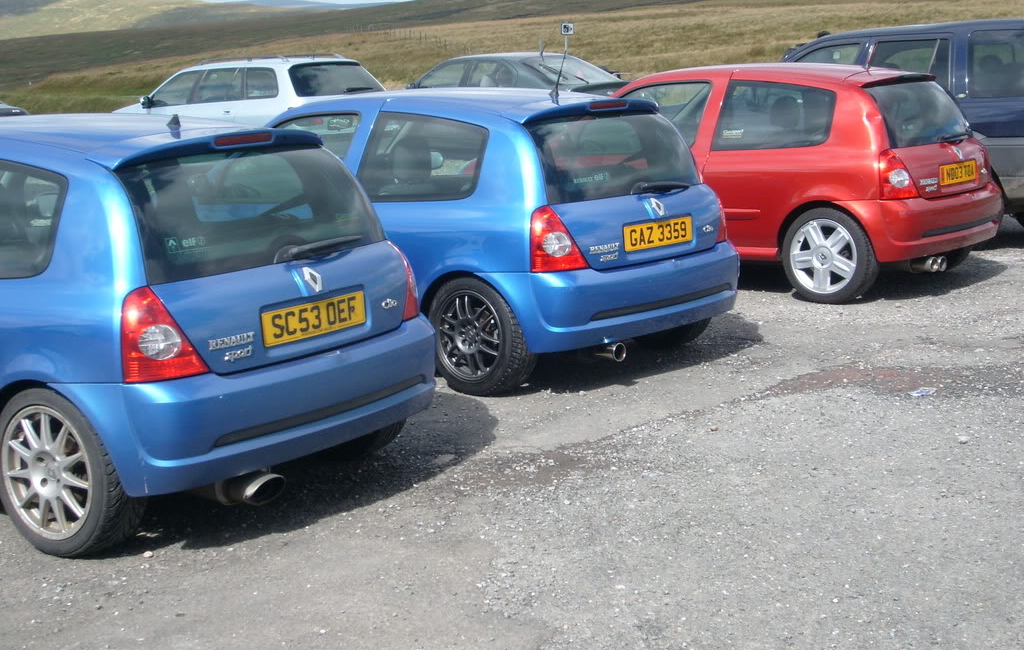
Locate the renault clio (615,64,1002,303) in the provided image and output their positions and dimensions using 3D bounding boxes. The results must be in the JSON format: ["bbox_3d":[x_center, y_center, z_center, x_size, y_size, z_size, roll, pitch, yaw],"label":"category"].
[{"bbox_3d":[1.378,-1.124,10.770,3.810,1.400,1.670,9,15,39],"label":"renault clio"}]

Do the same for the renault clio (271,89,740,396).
[{"bbox_3d":[-0.631,-0.633,8.669,3.810,1.400,1.670,10,16,42],"label":"renault clio"}]

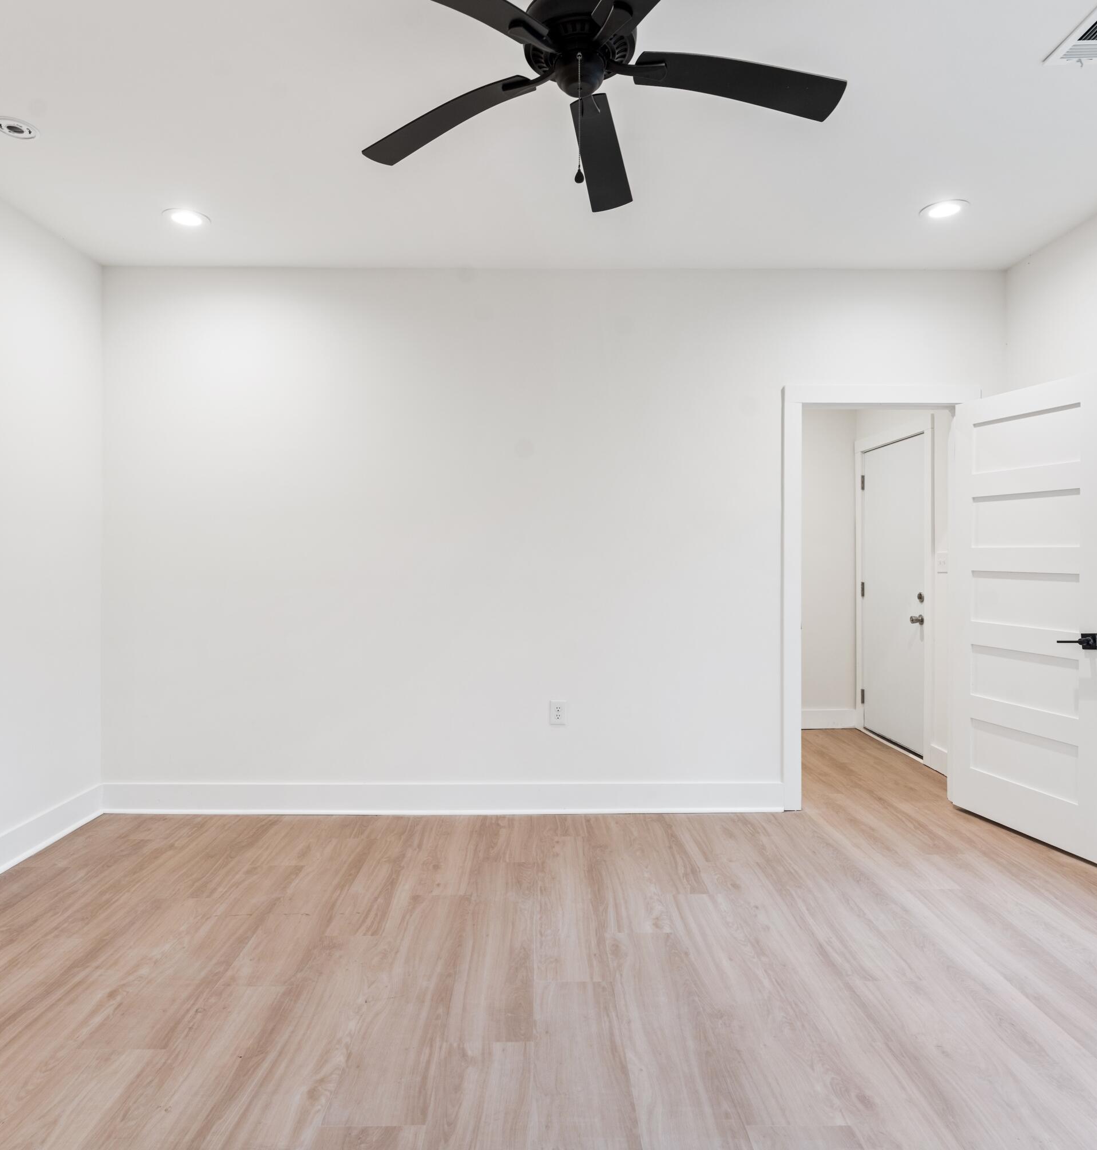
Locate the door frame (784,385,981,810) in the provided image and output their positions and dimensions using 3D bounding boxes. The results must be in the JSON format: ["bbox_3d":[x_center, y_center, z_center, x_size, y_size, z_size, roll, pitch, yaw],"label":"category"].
[{"bbox_3d":[1.697,0.118,3.945,1.005,2.160,0.140,0,1,-1],"label":"door frame"}]

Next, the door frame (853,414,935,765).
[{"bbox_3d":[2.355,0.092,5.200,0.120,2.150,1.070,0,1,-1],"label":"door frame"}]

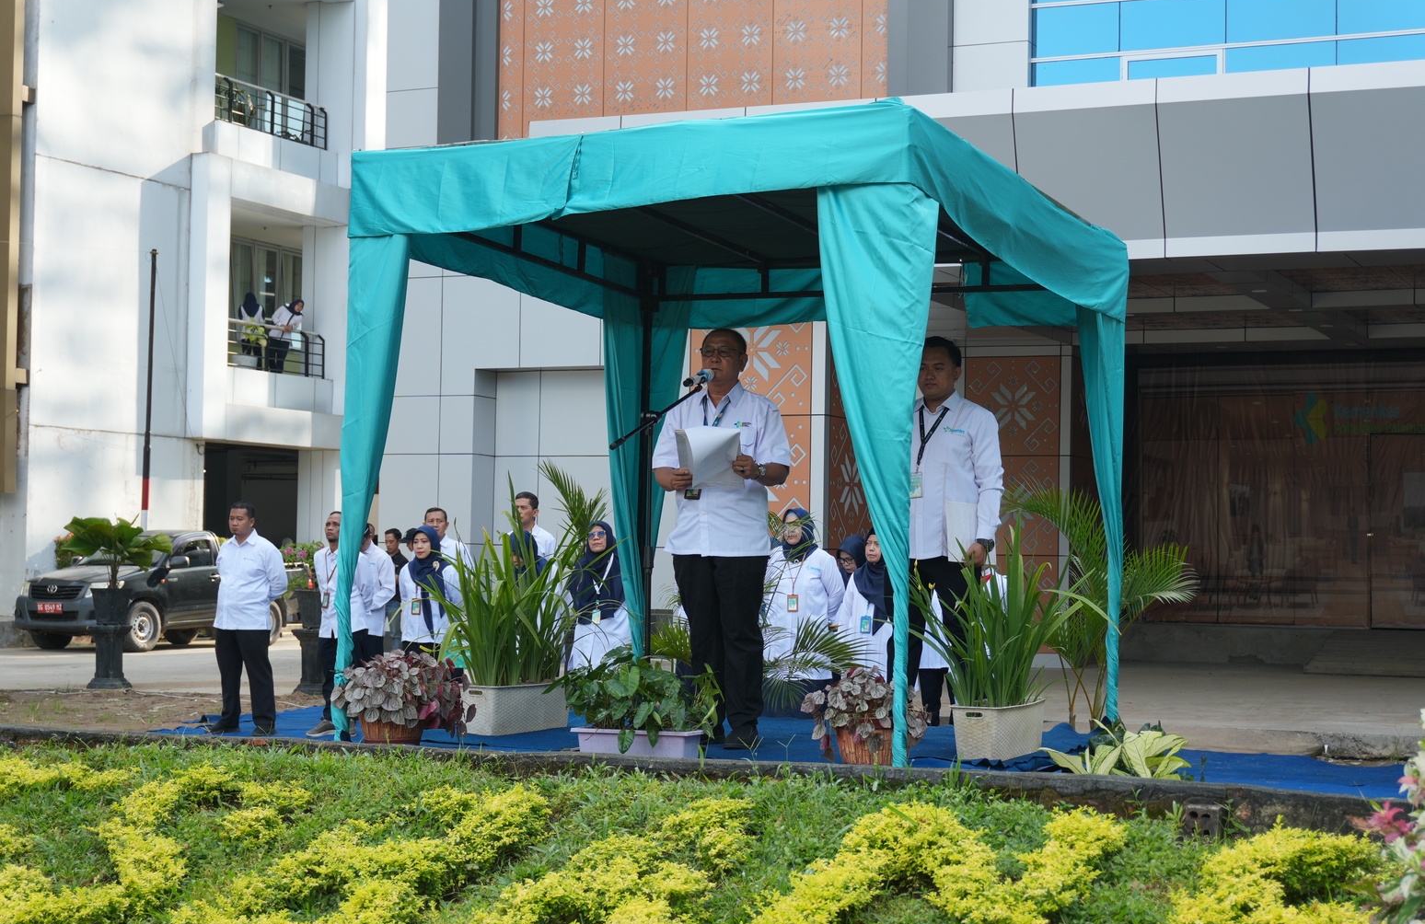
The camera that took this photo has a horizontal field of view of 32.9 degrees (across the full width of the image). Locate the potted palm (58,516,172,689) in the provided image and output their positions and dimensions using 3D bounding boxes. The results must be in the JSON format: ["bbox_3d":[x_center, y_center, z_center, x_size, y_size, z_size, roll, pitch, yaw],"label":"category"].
[{"bbox_3d":[-5.875,1.380,23.669,1.080,1.690,1.050,1,-2,0],"label":"potted palm"}]

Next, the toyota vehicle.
[{"bbox_3d":[-7.845,1.810,34.668,1.800,1.700,4.900,0,-2,22],"label":"toyota vehicle"}]

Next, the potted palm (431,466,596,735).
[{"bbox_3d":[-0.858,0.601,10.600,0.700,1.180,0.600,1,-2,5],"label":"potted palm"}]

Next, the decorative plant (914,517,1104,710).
[{"bbox_3d":[1.169,0.604,9.550,0.710,0.760,0.600,1,-2,-7],"label":"decorative plant"}]

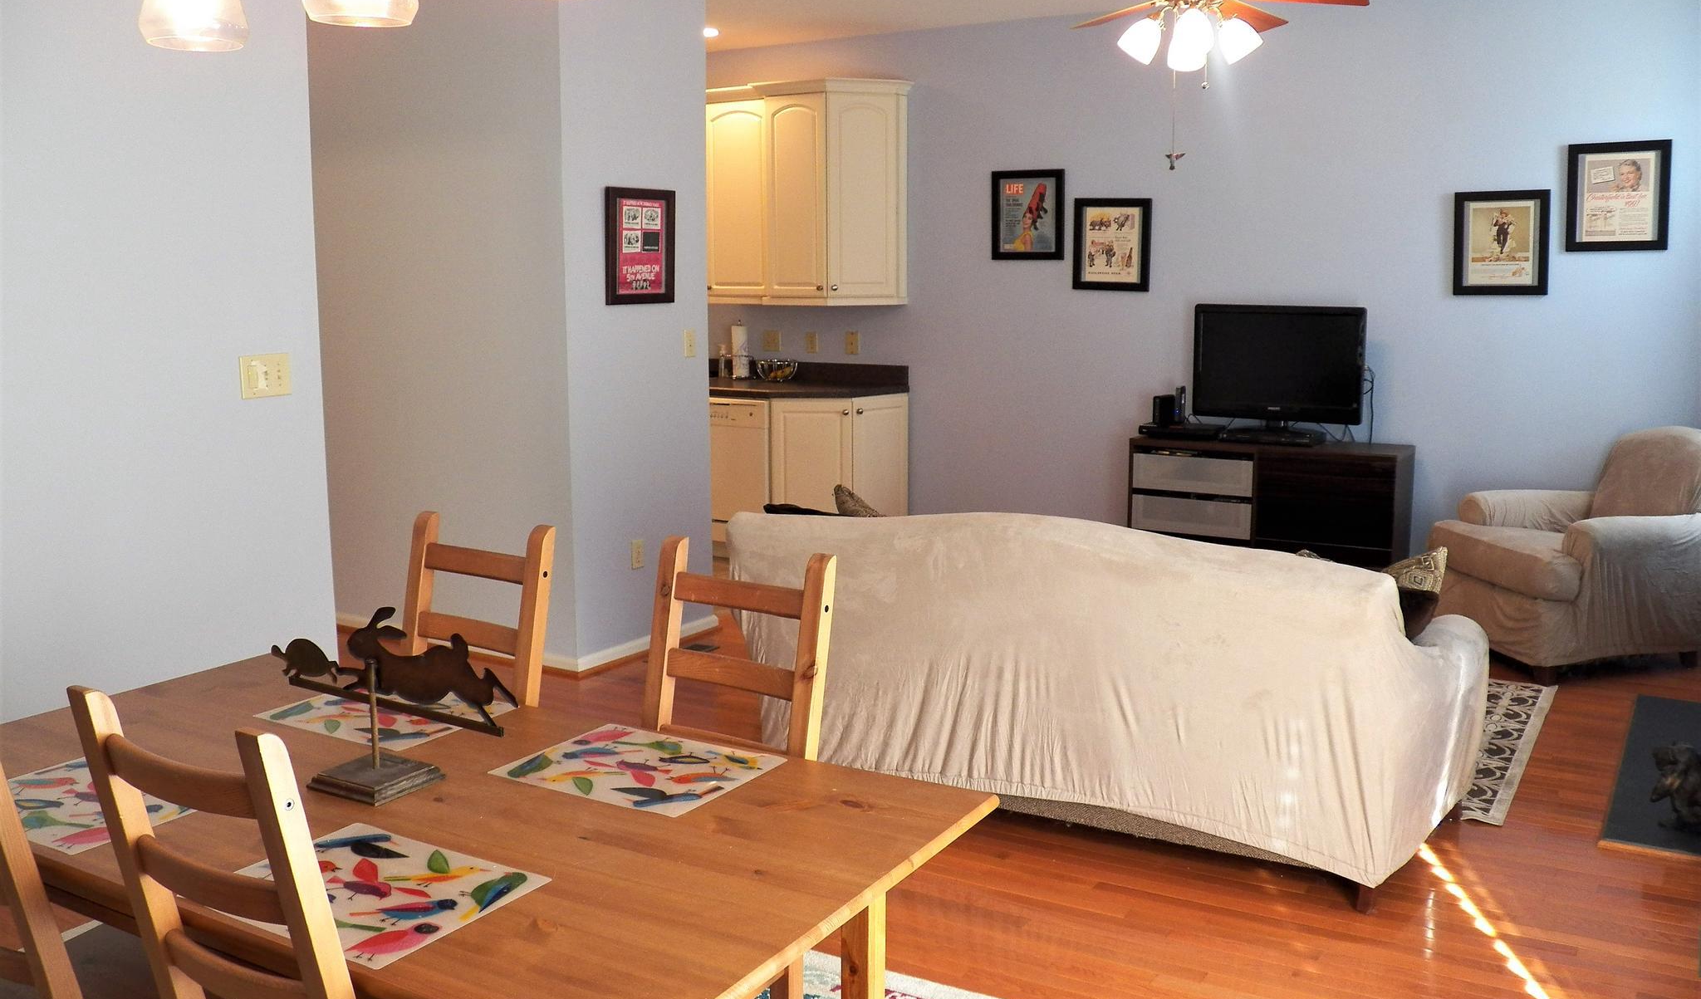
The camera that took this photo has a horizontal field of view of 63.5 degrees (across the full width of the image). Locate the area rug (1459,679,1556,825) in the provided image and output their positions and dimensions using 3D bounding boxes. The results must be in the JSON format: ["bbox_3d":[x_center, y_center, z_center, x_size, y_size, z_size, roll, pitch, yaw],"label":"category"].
[{"bbox_3d":[1.254,0.706,5.084,2.300,0.010,1.540,6,11,31],"label":"area rug"}]

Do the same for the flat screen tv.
[{"bbox_3d":[1.942,-0.621,6.280,0.785,0.525,0.090,6,11,33],"label":"flat screen tv"}]

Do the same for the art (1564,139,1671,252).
[{"bbox_3d":[3.158,-1.247,5.660,0.375,0.435,0.025,5,10,27],"label":"art"}]

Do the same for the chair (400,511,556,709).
[{"bbox_3d":[-0.841,0.593,2.651,0.420,1.040,0.480,5,11,28],"label":"chair"}]

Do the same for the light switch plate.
[{"bbox_3d":[-1.593,-0.335,3.748,0.012,0.115,0.160,5,10,27],"label":"light switch plate"}]

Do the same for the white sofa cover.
[{"bbox_3d":[0.633,0.393,3.833,2.000,0.830,0.870,5,10,29],"label":"white sofa cover"}]

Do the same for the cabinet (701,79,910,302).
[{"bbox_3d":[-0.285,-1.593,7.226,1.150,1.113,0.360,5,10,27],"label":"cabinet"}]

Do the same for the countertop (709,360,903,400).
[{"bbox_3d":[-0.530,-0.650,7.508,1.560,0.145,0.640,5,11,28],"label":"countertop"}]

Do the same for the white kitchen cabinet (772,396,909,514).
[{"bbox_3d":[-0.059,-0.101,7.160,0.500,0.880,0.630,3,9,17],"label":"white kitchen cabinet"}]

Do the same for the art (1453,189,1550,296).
[{"bbox_3d":[2.815,-1.105,5.946,0.377,0.443,0.025,5,11,28],"label":"art"}]

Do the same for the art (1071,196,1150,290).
[{"bbox_3d":[1.287,-1.249,6.763,0.385,0.445,0.025,5,11,28],"label":"art"}]

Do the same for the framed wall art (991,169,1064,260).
[{"bbox_3d":[0.880,-1.413,6.832,0.365,0.435,0.025,5,10,27],"label":"framed wall art"}]

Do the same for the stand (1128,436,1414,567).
[{"bbox_3d":[1.920,0.111,6.391,1.200,0.750,0.400,5,11,28],"label":"stand"}]

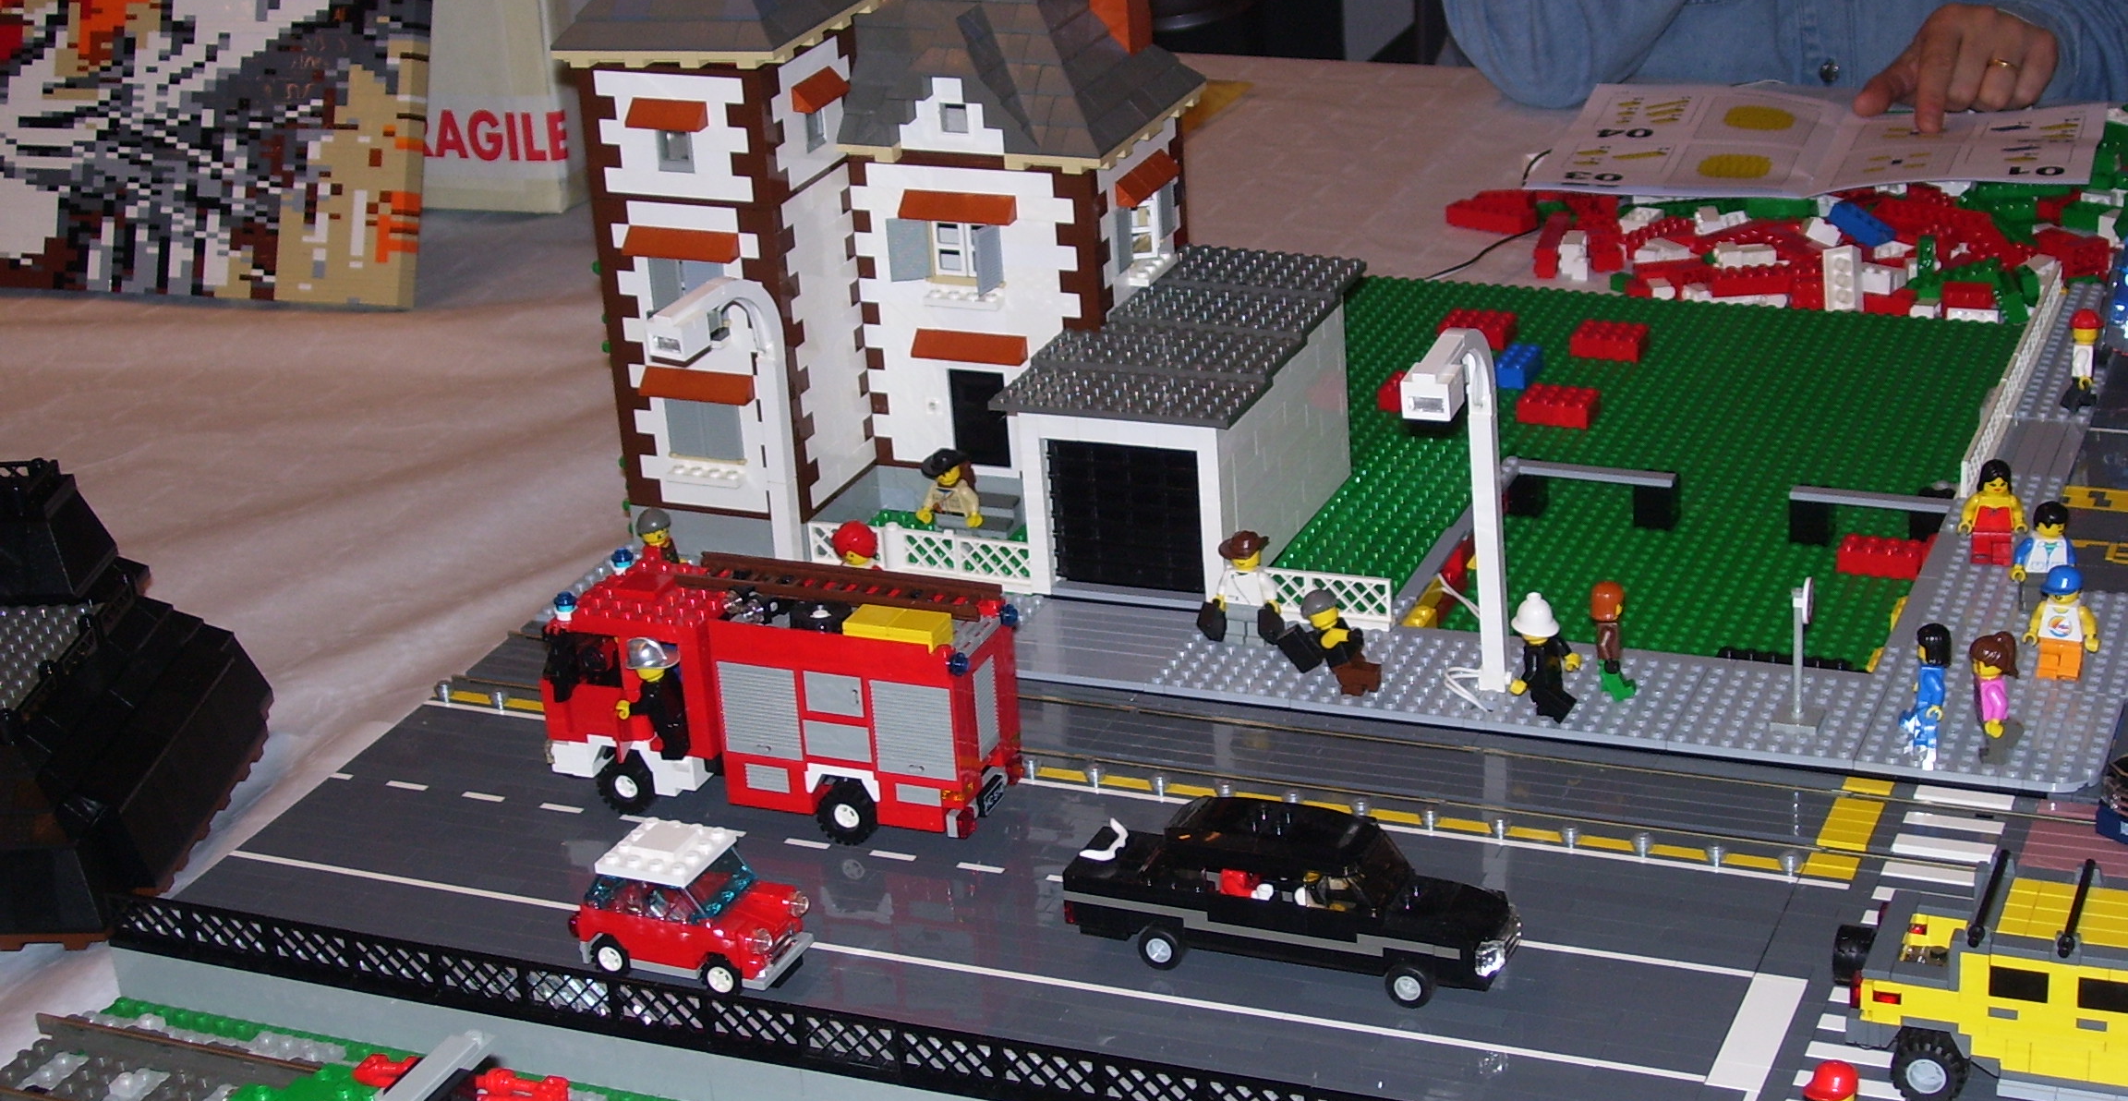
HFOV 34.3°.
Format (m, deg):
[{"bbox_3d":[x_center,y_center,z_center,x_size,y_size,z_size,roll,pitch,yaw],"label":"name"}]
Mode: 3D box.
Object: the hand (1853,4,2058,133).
[{"bbox_3d":[0.491,-0.269,1.868,0.102,0.063,0.110,8,26,28],"label":"hand"}]

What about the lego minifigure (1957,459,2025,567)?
[{"bbox_3d":[0.346,-0.015,1.280,0.025,0.042,0.015,4,24,19],"label":"lego minifigure"}]

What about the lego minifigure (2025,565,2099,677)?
[{"bbox_3d":[0.345,0.025,1.185,0.025,0.042,0.015,6,25,23],"label":"lego minifigure"}]

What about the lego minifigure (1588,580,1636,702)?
[{"bbox_3d":[0.191,0.031,1.200,0.015,0.042,0.024,2,23,15],"label":"lego minifigure"}]

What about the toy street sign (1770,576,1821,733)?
[{"bbox_3d":[0.249,0.034,1.165,0.016,0.055,0.016,6,25,23],"label":"toy street sign"}]

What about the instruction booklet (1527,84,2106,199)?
[{"bbox_3d":[0.407,-0.225,1.848,0.292,0.018,0.202,4,22,20],"label":"instruction booklet"}]

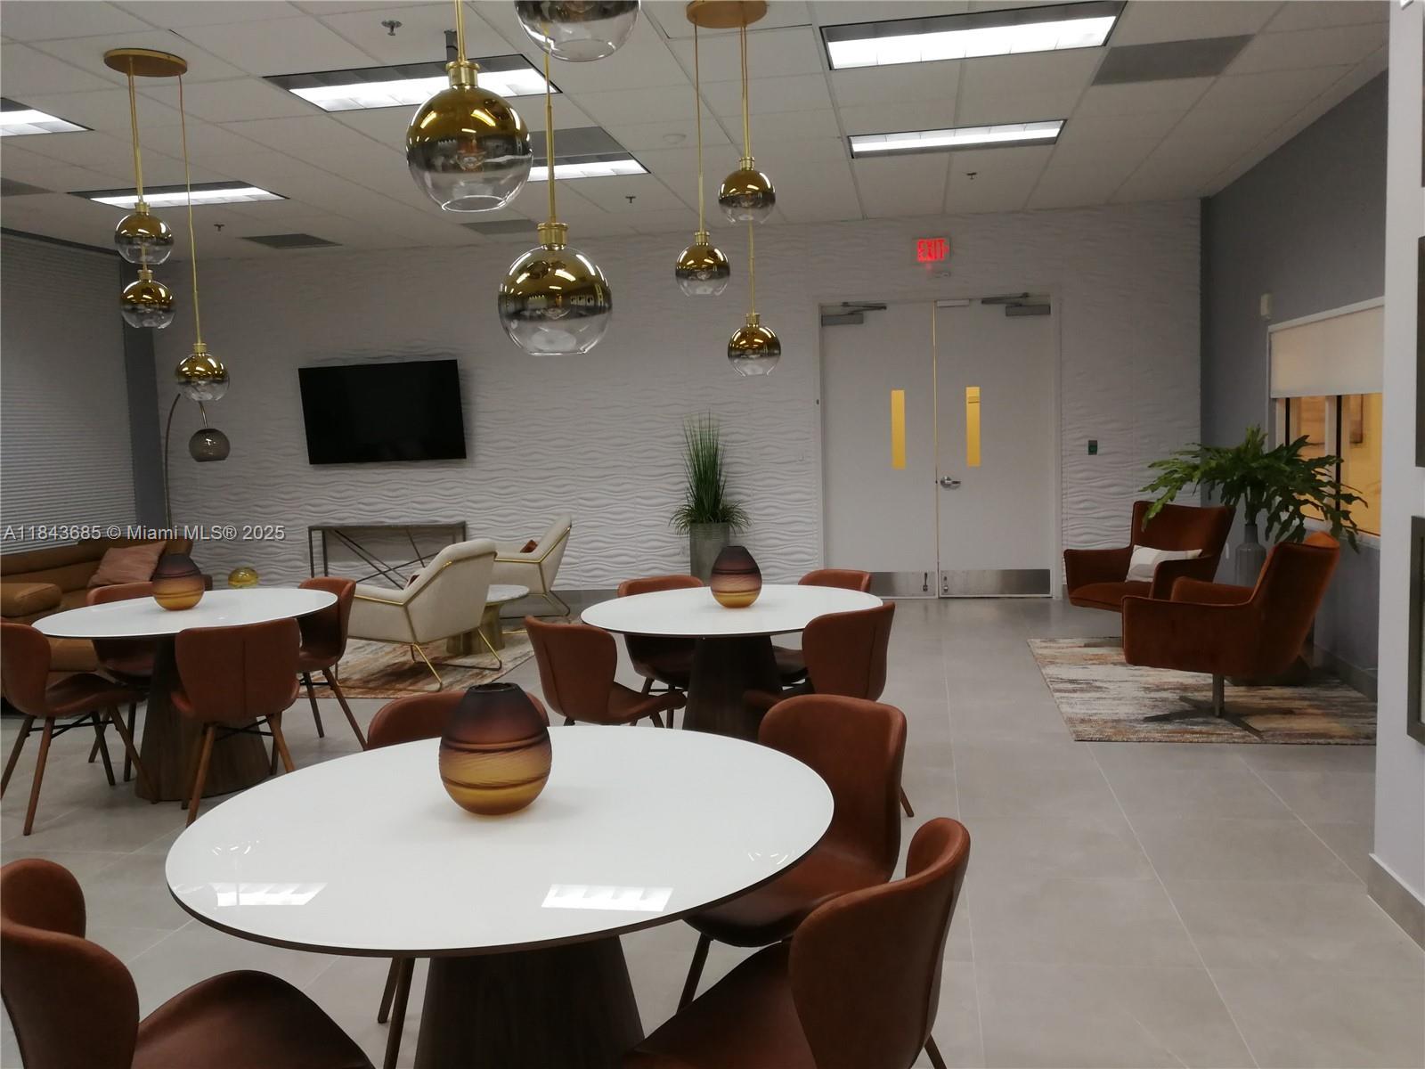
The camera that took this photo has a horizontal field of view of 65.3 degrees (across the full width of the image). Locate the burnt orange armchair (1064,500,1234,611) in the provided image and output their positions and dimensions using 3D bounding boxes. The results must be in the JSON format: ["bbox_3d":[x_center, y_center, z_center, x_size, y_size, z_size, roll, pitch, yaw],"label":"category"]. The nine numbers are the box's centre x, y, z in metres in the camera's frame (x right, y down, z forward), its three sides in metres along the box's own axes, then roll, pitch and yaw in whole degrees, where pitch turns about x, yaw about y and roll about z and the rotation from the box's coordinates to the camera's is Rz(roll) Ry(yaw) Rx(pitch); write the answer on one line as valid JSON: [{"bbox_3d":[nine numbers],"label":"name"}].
[{"bbox_3d":[2.798,0.263,7.163,0.770,0.870,0.770,-5,6,-30],"label":"burnt orange armchair"}]

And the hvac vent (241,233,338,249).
[{"bbox_3d":[-3.473,-2.426,9.183,0.590,0.030,0.590,-1,6,11],"label":"hvac vent"}]

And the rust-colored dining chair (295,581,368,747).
[{"bbox_3d":[-1.949,0.632,5.214,0.480,0.820,0.540,3,7,42],"label":"rust-colored dining chair"}]

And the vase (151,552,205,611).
[{"bbox_3d":[-2.343,0.206,4.877,0.215,0.238,0.215,-2,5,0],"label":"vase"}]

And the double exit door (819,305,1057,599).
[{"bbox_3d":[1.821,-0.686,9.068,1.840,2.430,0.080,-1,6,11],"label":"double exit door"}]

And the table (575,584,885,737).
[{"bbox_3d":[0.096,0.664,4.430,1.180,0.760,1.180,-2,5,0],"label":"table"}]

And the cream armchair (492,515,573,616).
[{"bbox_3d":[-1.471,0.294,8.639,0.790,0.830,0.710,-2,5,-5],"label":"cream armchair"}]

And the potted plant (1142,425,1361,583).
[{"bbox_3d":[2.885,-0.126,6.016,1.050,0.930,0.950,-1,6,11],"label":"potted plant"}]

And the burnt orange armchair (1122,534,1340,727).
[{"bbox_3d":[2.497,0.435,5.306,0.840,0.870,0.750,2,7,36],"label":"burnt orange armchair"}]

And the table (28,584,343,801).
[{"bbox_3d":[-2.242,0.705,4.858,1.180,0.760,1.180,-2,5,0],"label":"table"}]

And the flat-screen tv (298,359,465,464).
[{"bbox_3d":[-2.905,-1.064,9.777,1.475,0.845,0.060,-1,14,11],"label":"flat-screen tv"}]

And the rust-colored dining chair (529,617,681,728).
[{"bbox_3d":[-0.344,0.686,3.985,0.480,0.800,0.540,3,7,42],"label":"rust-colored dining chair"}]

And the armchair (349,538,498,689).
[{"bbox_3d":[-1.776,0.467,6.781,0.810,0.800,0.700,1,6,24],"label":"armchair"}]

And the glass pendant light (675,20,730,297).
[{"bbox_3d":[-0.052,-1.517,4.496,0.222,1.086,0.222,-1,6,11],"label":"glass pendant light"}]

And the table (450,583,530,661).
[{"bbox_3d":[-1.650,0.608,7.703,0.780,0.390,0.780,-2,5,0],"label":"table"}]

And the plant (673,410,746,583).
[{"bbox_3d":[-0.022,-0.192,9.281,0.630,1.580,0.600,-1,5,11],"label":"plant"}]

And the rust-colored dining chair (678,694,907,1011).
[{"bbox_3d":[0.163,0.808,2.505,0.540,0.820,0.480,-7,7,-42],"label":"rust-colored dining chair"}]

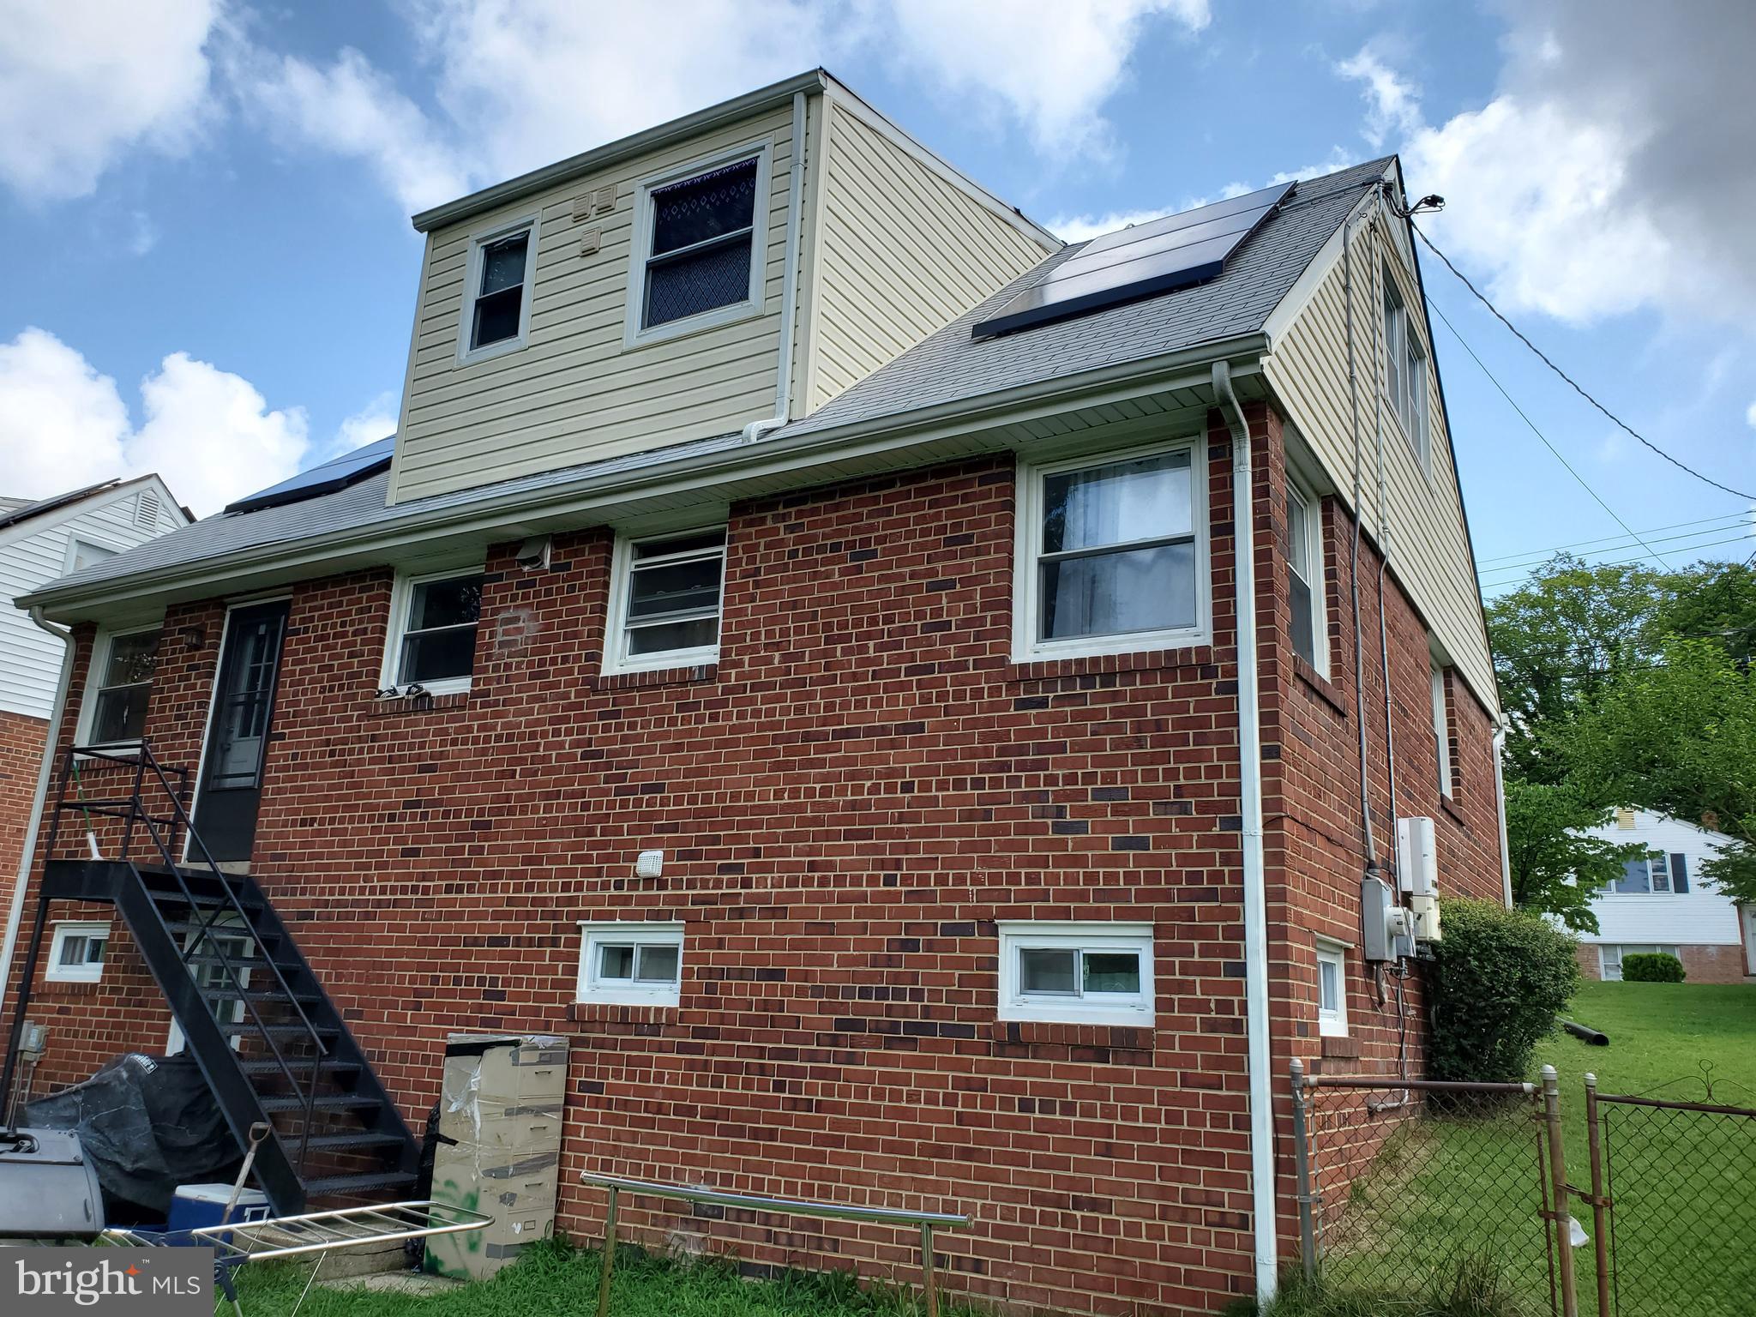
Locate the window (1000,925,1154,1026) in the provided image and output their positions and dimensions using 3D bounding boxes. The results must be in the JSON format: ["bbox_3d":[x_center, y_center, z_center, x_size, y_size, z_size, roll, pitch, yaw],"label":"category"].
[{"bbox_3d":[0.948,1.506,6.319,0.810,0.477,0.100,-6,-17,30],"label":"window"}]

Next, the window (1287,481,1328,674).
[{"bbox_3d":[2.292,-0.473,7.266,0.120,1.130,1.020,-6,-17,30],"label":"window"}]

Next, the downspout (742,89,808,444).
[{"bbox_3d":[-0.643,-2.597,8.546,0.090,2.620,0.280,-6,-17,29],"label":"downspout"}]

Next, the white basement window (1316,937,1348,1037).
[{"bbox_3d":[2.221,1.649,6.603,0.100,0.465,0.820,-6,-17,30],"label":"white basement window"}]

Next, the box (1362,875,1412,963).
[{"bbox_3d":[2.926,1.506,7.552,0.200,0.450,0.280,-7,-18,31],"label":"box"}]

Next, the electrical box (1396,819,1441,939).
[{"bbox_3d":[3.495,1.415,8.494,0.180,0.770,0.340,-7,-18,31],"label":"electrical box"}]

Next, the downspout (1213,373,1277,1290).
[{"bbox_3d":[1.624,0.639,5.875,0.085,4.180,0.380,-6,-17,30],"label":"downspout"}]

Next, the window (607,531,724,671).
[{"bbox_3d":[-1.319,-0.354,8.373,0.995,0.900,0.100,-6,-17,30],"label":"window"}]

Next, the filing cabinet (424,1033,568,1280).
[{"bbox_3d":[-2.250,2.950,7.800,0.660,1.310,0.380,-8,-18,33],"label":"filing cabinet"}]

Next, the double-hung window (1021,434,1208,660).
[{"bbox_3d":[1.216,-0.550,6.864,1.085,1.110,0.100,-6,-17,30],"label":"double-hung window"}]

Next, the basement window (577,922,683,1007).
[{"bbox_3d":[-1.487,1.850,7.983,0.800,0.485,0.110,-6,-17,29],"label":"basement window"}]

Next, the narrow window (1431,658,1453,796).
[{"bbox_3d":[4.561,0.516,10.785,0.120,1.160,1.040,-7,-18,31],"label":"narrow window"}]

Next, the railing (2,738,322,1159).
[{"bbox_3d":[-4.390,1.909,9.023,3.320,2.660,0.920,-6,-17,29],"label":"railing"}]

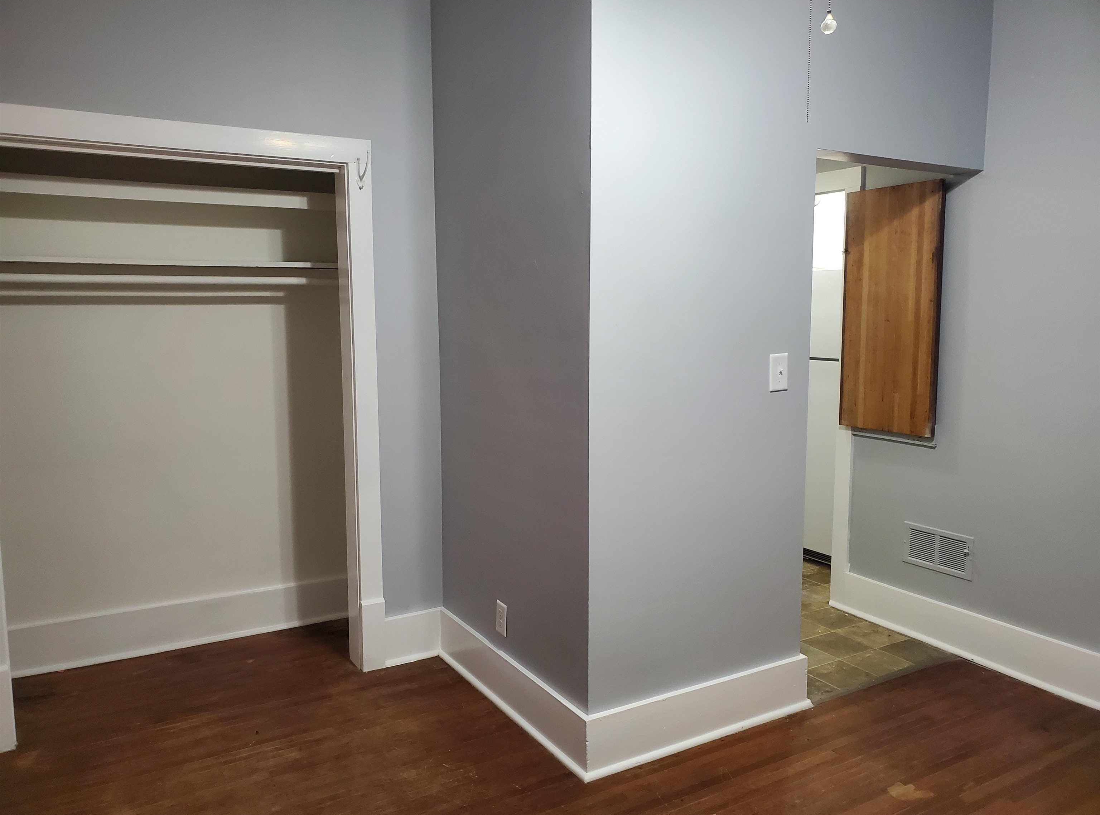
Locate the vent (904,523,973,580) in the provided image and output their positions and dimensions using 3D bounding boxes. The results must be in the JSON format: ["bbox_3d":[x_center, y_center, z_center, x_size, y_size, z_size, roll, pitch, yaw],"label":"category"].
[{"bbox_3d":[1.688,0.628,3.609,0.018,0.187,0.331,-4,7,-30],"label":"vent"}]

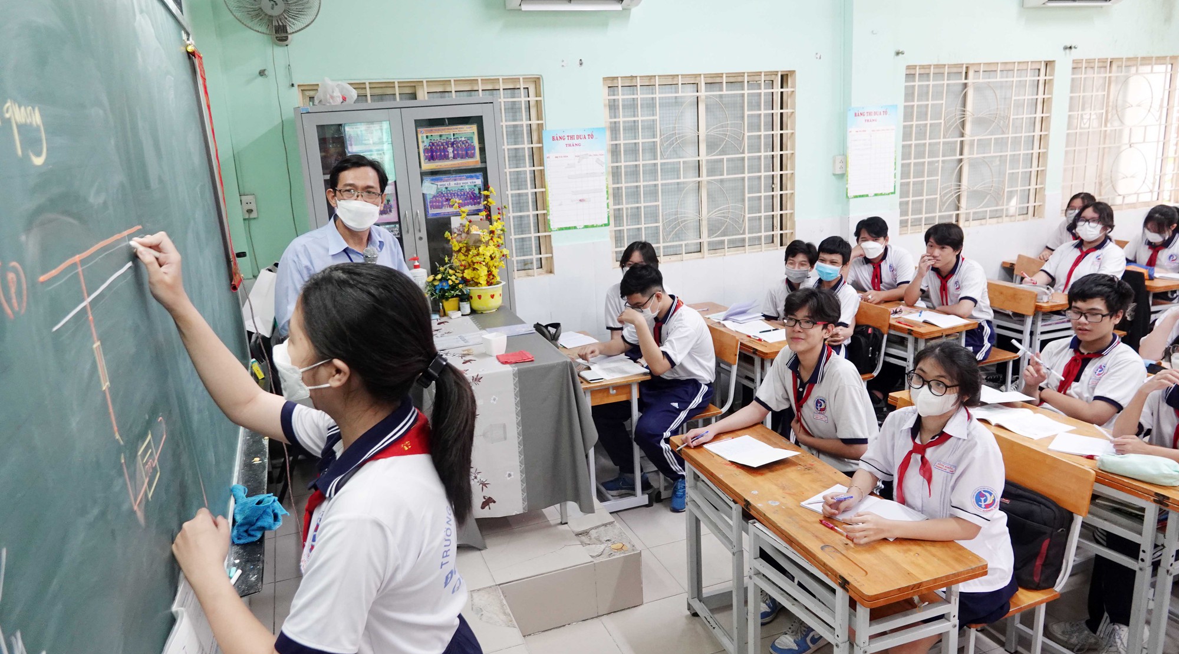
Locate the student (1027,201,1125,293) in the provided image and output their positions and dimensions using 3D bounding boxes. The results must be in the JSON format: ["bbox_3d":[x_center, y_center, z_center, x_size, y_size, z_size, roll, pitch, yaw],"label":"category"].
[{"bbox_3d":[3.301,-0.188,5.326,0.720,1.290,0.530,-11,16,-29],"label":"student"}]

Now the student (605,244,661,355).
[{"bbox_3d":[0.224,0.140,4.740,0.700,1.280,0.450,-13,17,-32],"label":"student"}]

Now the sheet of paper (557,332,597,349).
[{"bbox_3d":[-0.112,0.080,4.684,0.210,0.008,0.310,-11,16,-28],"label":"sheet of paper"}]

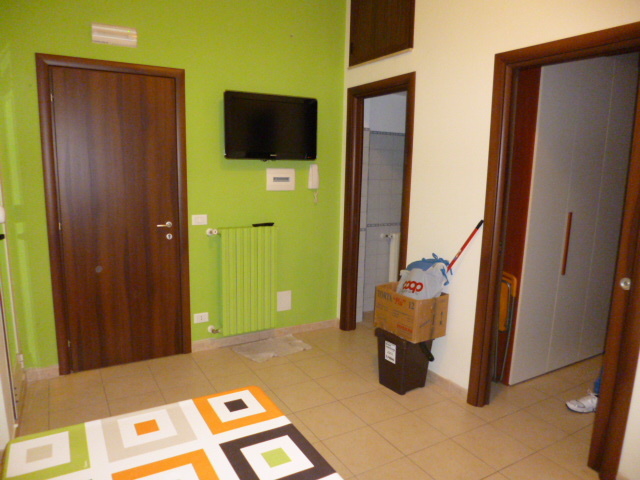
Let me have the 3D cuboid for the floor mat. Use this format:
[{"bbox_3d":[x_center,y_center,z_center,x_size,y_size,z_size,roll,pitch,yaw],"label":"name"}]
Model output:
[{"bbox_3d":[-0.390,0.920,3.790,0.560,0.010,0.350,-5,11,-37],"label":"floor mat"}]

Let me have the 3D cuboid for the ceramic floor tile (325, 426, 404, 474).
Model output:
[{"bbox_3d":[0.235,1.151,2.440,0.328,0.010,0.328,-4,10,-31],"label":"ceramic floor tile"}]

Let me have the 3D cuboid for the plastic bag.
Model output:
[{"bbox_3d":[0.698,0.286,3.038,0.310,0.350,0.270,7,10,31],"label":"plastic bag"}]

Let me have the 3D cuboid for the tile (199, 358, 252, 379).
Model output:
[{"bbox_3d":[-0.724,0.983,3.389,0.328,0.010,0.328,-4,10,-31],"label":"tile"}]

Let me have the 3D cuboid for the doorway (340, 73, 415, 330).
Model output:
[{"bbox_3d":[0.497,-0.175,3.736,0.140,2.220,0.860,-4,10,-31],"label":"doorway"}]

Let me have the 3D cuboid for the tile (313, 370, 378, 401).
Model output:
[{"bbox_3d":[0.186,1.036,3.152,0.331,0.010,0.328,-4,10,-31],"label":"tile"}]

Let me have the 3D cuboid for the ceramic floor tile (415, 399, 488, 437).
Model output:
[{"bbox_3d":[0.804,1.110,2.768,0.331,0.010,0.328,-4,10,-31],"label":"ceramic floor tile"}]

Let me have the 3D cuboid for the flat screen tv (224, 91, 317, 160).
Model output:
[{"bbox_3d":[-0.401,-0.914,3.643,0.800,0.505,0.090,-3,10,-29],"label":"flat screen tv"}]

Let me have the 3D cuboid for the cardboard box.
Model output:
[{"bbox_3d":[0.632,0.497,3.103,0.298,0.294,0.388,-5,11,-34],"label":"cardboard box"}]

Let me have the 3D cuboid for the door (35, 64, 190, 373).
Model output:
[{"bbox_3d":[-1.454,-0.147,3.280,0.935,2.215,0.080,-4,10,-31],"label":"door"}]

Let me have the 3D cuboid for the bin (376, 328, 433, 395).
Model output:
[{"bbox_3d":[0.595,0.836,3.138,0.310,0.410,0.285,-5,11,-35],"label":"bin"}]

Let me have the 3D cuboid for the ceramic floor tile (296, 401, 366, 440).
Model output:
[{"bbox_3d":[0.068,1.102,2.707,0.331,0.010,0.328,-4,10,-31],"label":"ceramic floor tile"}]

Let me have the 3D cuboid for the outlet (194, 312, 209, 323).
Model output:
[{"bbox_3d":[-0.979,0.643,3.665,0.120,0.080,0.010,-4,10,-31],"label":"outlet"}]

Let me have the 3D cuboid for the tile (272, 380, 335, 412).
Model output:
[{"bbox_3d":[-0.099,1.056,2.984,0.331,0.010,0.328,-4,10,-31],"label":"tile"}]

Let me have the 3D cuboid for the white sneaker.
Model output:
[{"bbox_3d":[1.780,1.055,2.914,0.290,0.110,0.105,0,9,-7],"label":"white sneaker"}]

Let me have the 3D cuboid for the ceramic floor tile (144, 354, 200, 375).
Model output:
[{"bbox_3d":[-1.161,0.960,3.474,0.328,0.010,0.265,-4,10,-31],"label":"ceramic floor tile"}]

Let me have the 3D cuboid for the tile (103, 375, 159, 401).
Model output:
[{"bbox_3d":[-1.291,1.021,3.053,0.328,0.010,0.328,-4,10,-31],"label":"tile"}]

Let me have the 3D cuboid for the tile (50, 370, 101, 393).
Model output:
[{"bbox_3d":[-1.736,0.994,3.140,0.331,0.010,0.328,-4,10,-31],"label":"tile"}]

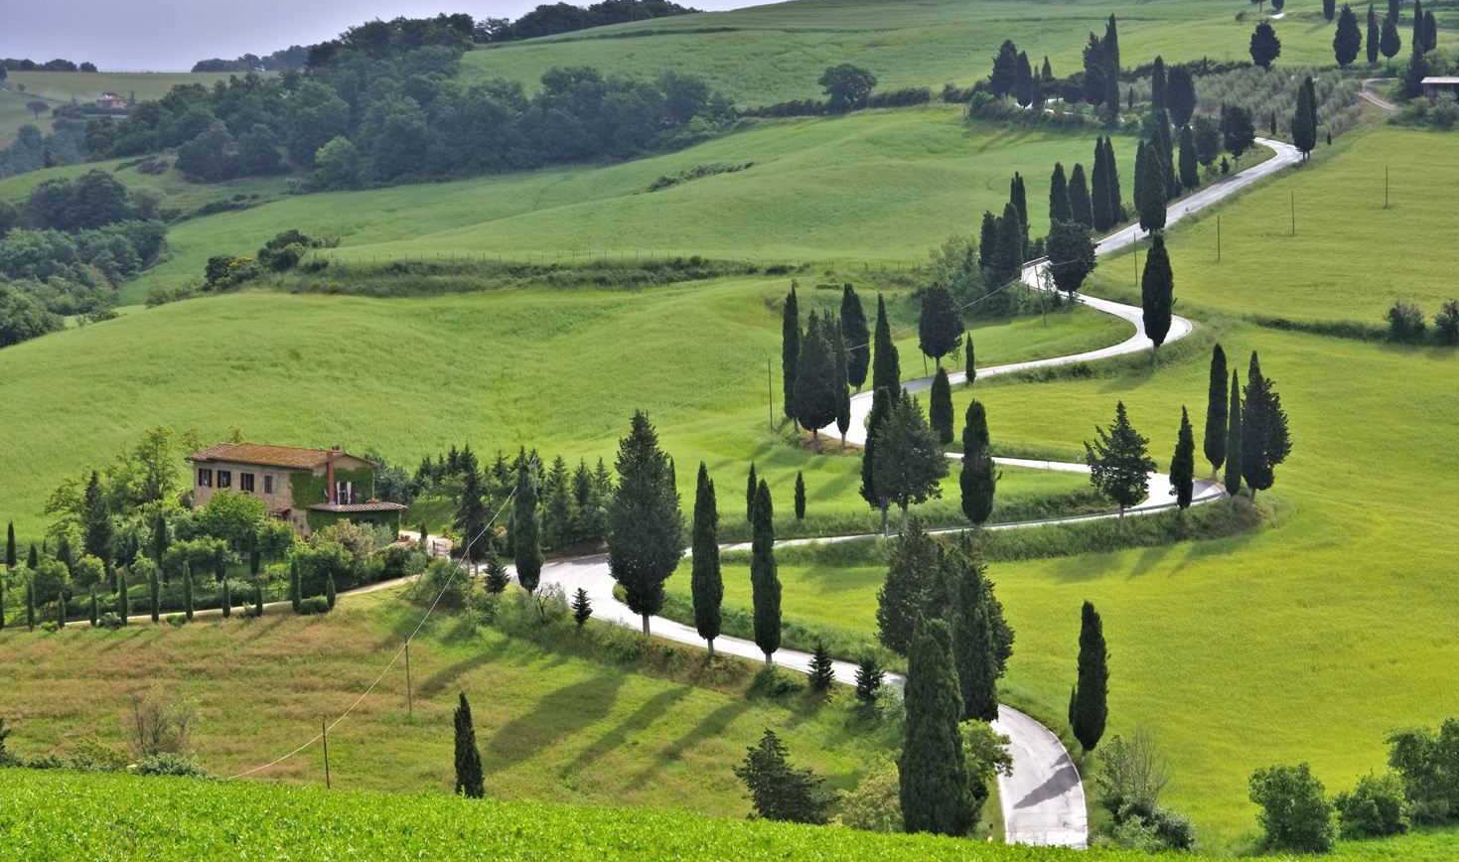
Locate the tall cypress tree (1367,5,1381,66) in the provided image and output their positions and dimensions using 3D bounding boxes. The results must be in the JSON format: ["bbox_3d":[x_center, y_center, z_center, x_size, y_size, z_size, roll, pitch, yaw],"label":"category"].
[{"bbox_3d":[136.231,-83.825,830.000,2.770,12.780,2.770,0,4,0],"label":"tall cypress tree"}]

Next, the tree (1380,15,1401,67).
[{"bbox_3d":[144.970,-85.360,860.000,4.510,11.750,4.510,0,4,0],"label":"tree"}]

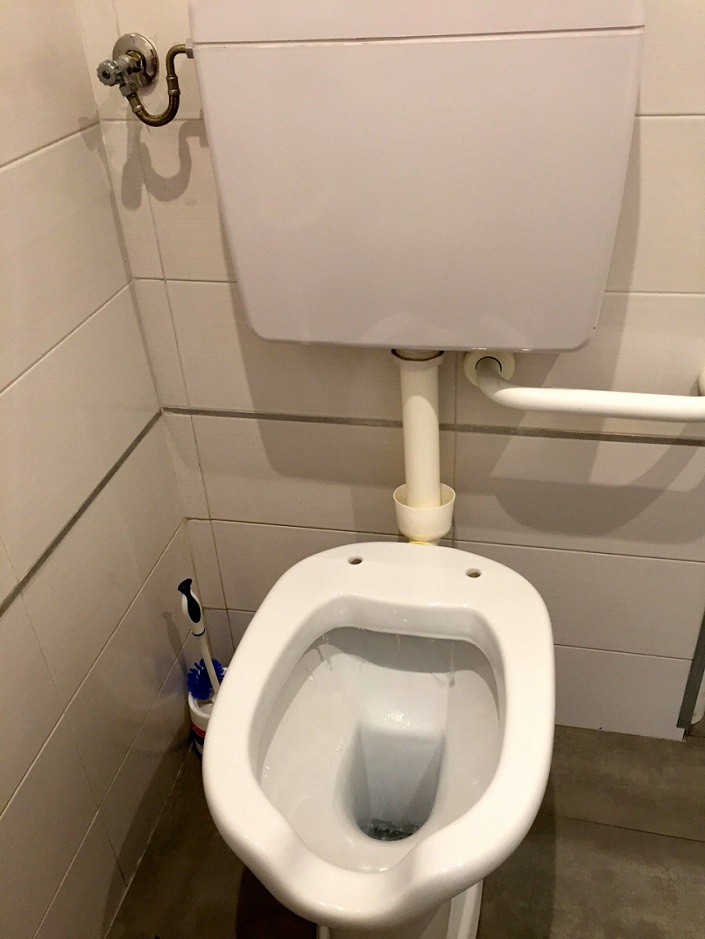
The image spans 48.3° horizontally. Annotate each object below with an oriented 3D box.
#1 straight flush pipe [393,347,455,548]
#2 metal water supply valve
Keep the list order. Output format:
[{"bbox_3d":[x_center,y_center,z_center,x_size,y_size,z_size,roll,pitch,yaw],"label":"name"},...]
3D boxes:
[{"bbox_3d":[0.092,-0.030,1.023,0.084,0.335,0.084,4,34,11],"label":"straight flush pipe"},{"bbox_3d":[-0.219,-0.436,0.884,0.138,0.092,0.082,4,34,11],"label":"metal water supply valve"}]

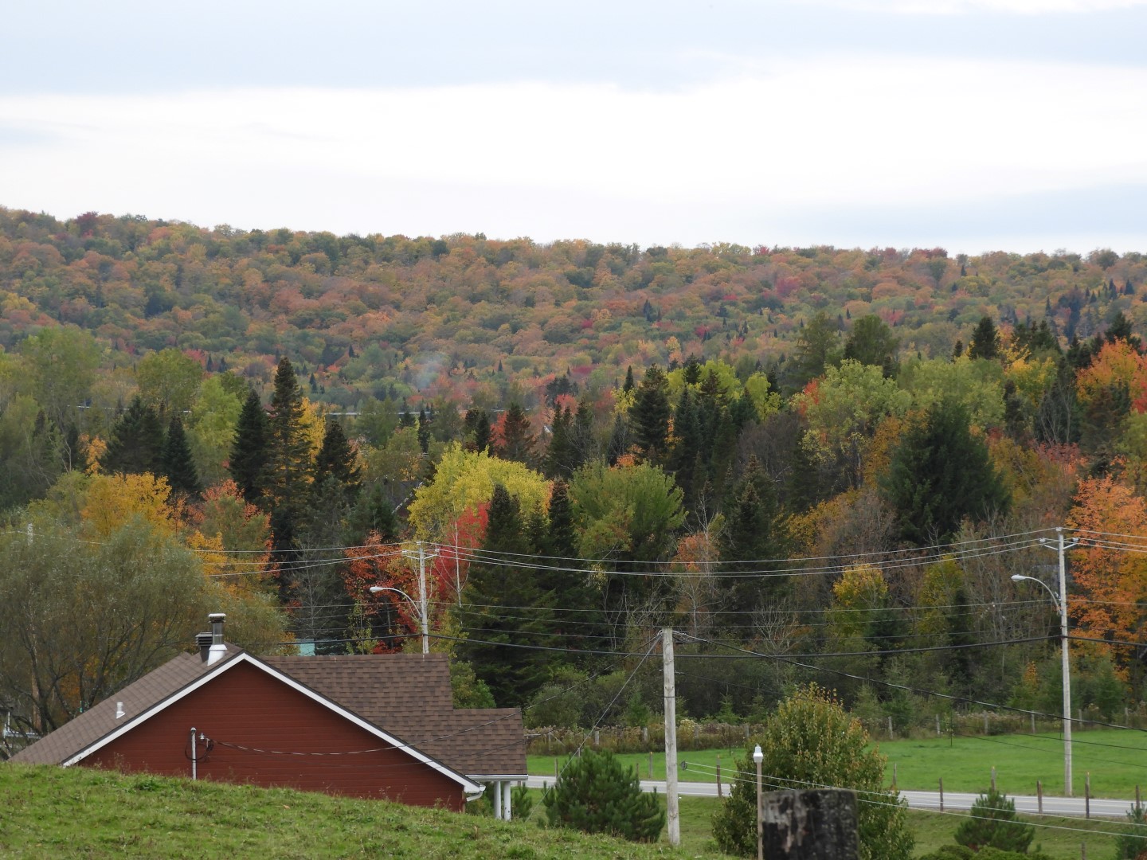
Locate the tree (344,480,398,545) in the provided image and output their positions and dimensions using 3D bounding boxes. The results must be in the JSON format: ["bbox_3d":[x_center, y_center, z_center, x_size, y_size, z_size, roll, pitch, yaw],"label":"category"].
[{"bbox_3d":[-13.244,7.576,370.000,3.700,8.500,3.700,-1,-1,0],"label":"tree"}]

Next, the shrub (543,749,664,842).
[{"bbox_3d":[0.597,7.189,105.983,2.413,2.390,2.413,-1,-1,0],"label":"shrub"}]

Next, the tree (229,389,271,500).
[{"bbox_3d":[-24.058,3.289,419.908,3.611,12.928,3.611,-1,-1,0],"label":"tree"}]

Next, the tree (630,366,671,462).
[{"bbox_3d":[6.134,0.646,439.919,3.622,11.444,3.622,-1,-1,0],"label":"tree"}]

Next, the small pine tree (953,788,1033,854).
[{"bbox_3d":[10.974,10.275,146.987,2.120,1.818,2.120,-1,-1,0],"label":"small pine tree"}]

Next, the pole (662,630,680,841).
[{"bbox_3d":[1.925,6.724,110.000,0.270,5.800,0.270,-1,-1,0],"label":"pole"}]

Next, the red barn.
[{"bbox_3d":[-5.026,5.540,90.592,8.168,5.297,11.200,-1,-1,-6],"label":"red barn"}]

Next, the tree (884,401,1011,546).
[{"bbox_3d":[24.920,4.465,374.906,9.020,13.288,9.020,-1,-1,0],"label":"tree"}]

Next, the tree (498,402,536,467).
[{"bbox_3d":[-5.051,2.994,500.000,4.300,11.000,4.300,-1,-1,0],"label":"tree"}]

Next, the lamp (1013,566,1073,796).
[{"bbox_3d":[17.846,9.583,214.000,2.600,8.800,0.450,0,-1,-42],"label":"lamp"}]

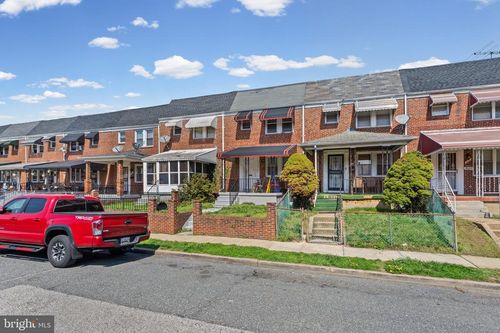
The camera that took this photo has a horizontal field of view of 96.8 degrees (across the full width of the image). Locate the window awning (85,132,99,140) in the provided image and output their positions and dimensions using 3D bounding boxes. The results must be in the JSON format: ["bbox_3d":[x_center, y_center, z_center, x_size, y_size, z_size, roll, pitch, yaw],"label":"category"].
[{"bbox_3d":[-12.932,-2.481,18.150,0.876,0.690,0.550,-1,-3,18],"label":"window awning"}]

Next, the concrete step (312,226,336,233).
[{"bbox_3d":[2.792,2.374,8.296,0.840,0.180,0.300,-1,-2,18],"label":"concrete step"}]

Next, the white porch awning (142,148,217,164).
[{"bbox_3d":[-4.434,-0.728,14.317,3.724,1.100,2.670,-1,-3,18],"label":"white porch awning"}]

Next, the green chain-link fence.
[{"bbox_3d":[4.480,1.620,7.200,2.900,1.550,1.500,-1,-1,19],"label":"green chain-link fence"}]

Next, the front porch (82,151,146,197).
[{"bbox_3d":[-9.318,0.497,16.006,4.300,3.300,2.400,-1,-2,18],"label":"front porch"}]

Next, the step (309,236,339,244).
[{"bbox_3d":[2.452,2.428,7.351,0.952,0.170,0.350,-1,-3,18],"label":"step"}]

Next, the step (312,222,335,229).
[{"bbox_3d":[2.857,2.261,8.546,0.830,0.180,0.300,-1,-2,18],"label":"step"}]

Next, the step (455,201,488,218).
[{"bbox_3d":[8.206,1.571,8.347,1.114,0.570,0.680,-1,-3,18],"label":"step"}]

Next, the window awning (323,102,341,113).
[{"bbox_3d":[4.646,-3.293,12.623,0.950,0.580,0.550,-1,-2,18],"label":"window awning"}]

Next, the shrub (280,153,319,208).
[{"bbox_3d":[2.270,0.640,10.150,1.650,2.450,1.650,-1,-1,19],"label":"shrub"}]

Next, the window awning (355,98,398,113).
[{"bbox_3d":[6.667,-3.297,11.788,1.857,0.720,0.720,-1,-3,18],"label":"window awning"}]

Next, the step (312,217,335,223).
[{"bbox_3d":[2.940,2.089,8.796,0.820,0.180,0.300,-1,-2,18],"label":"step"}]

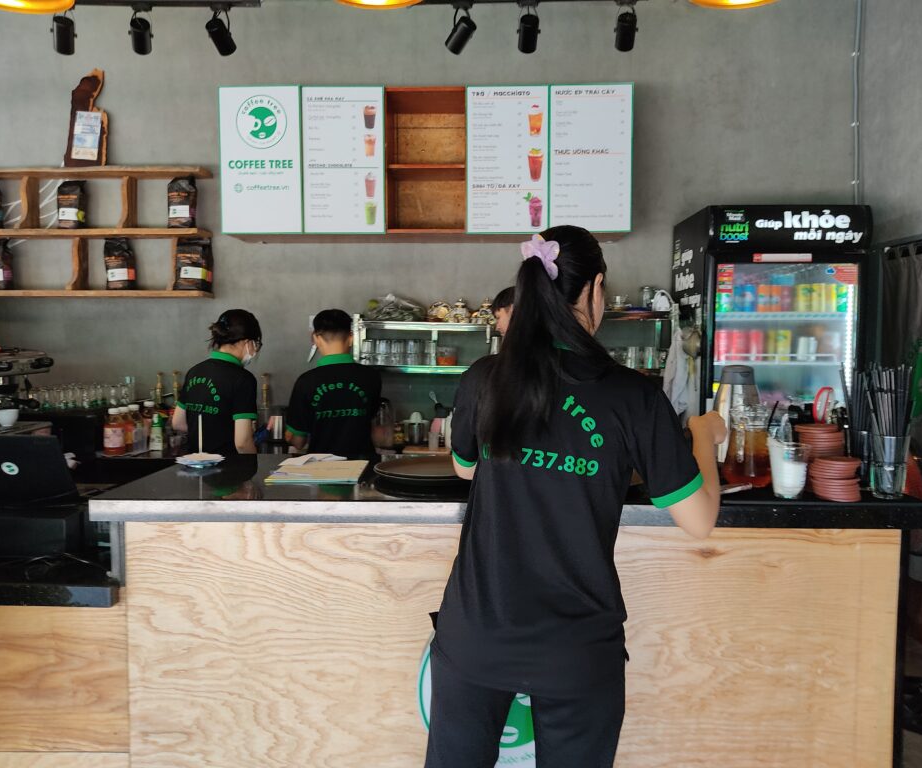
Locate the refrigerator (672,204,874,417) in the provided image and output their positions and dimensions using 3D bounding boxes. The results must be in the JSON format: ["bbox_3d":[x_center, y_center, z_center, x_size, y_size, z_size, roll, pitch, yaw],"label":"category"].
[{"bbox_3d":[1.330,0.255,3.420,0.665,1.980,0.560,0,3,0],"label":"refrigerator"}]

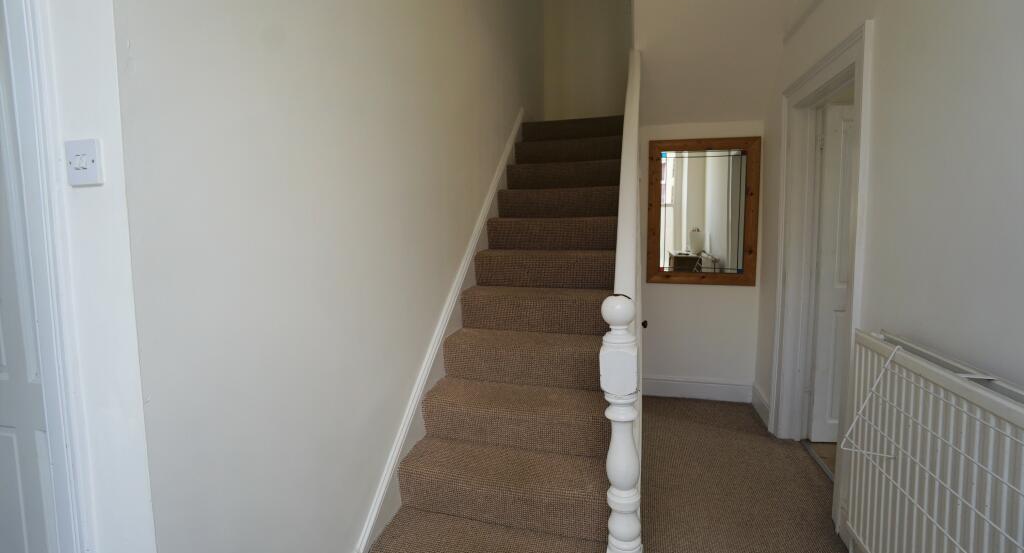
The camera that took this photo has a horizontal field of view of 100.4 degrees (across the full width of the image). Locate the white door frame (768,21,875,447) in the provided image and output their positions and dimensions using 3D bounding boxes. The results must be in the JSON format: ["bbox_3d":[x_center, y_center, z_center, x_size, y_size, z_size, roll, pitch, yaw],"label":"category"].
[{"bbox_3d":[1.637,-0.004,2.227,0.180,2.150,1.038,1,5,16],"label":"white door frame"}]

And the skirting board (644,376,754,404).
[{"bbox_3d":[1.463,0.909,3.402,0.829,0.142,0.022,1,5,14],"label":"skirting board"}]

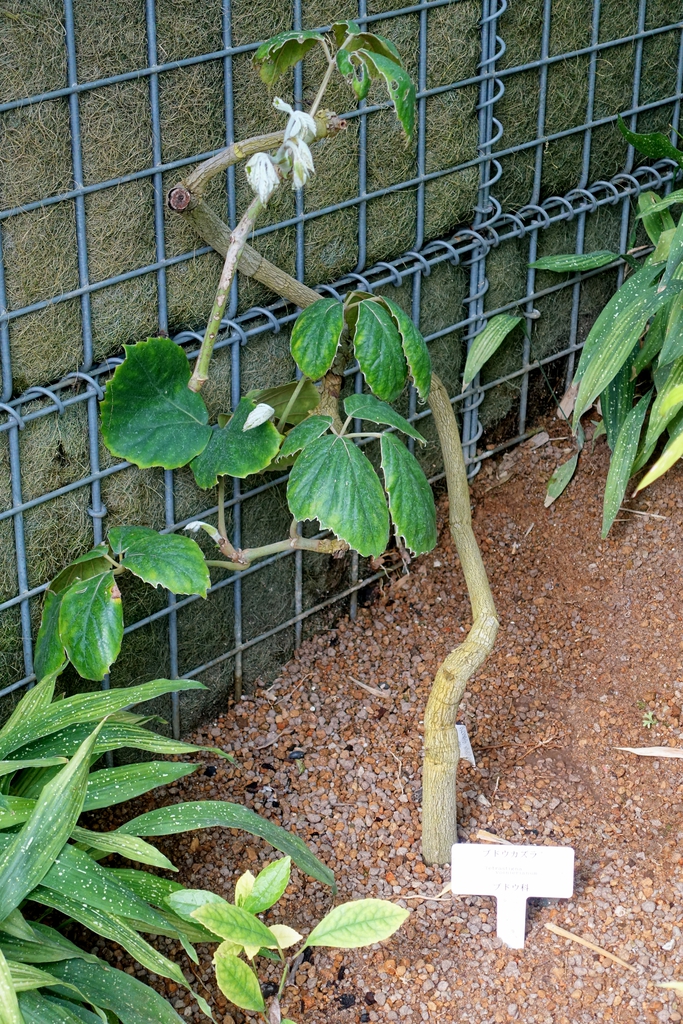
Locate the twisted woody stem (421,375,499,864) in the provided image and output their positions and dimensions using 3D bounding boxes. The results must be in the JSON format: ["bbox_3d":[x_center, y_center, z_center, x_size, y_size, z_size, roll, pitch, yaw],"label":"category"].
[{"bbox_3d":[0.114,0.122,1.883,0.080,0.520,0.100,0,28,0],"label":"twisted woody stem"}]

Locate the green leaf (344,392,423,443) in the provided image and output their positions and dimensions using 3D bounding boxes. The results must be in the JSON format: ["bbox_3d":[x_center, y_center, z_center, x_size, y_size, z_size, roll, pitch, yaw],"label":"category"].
[{"bbox_3d":[0.037,-0.082,1.610,0.086,0.026,0.052,21,18,-25],"label":"green leaf"}]

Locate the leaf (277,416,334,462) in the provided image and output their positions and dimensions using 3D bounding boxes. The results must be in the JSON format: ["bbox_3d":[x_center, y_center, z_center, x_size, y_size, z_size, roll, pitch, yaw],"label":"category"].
[{"bbox_3d":[-0.031,-0.062,1.570,0.066,0.022,0.042,-31,18,21],"label":"leaf"}]

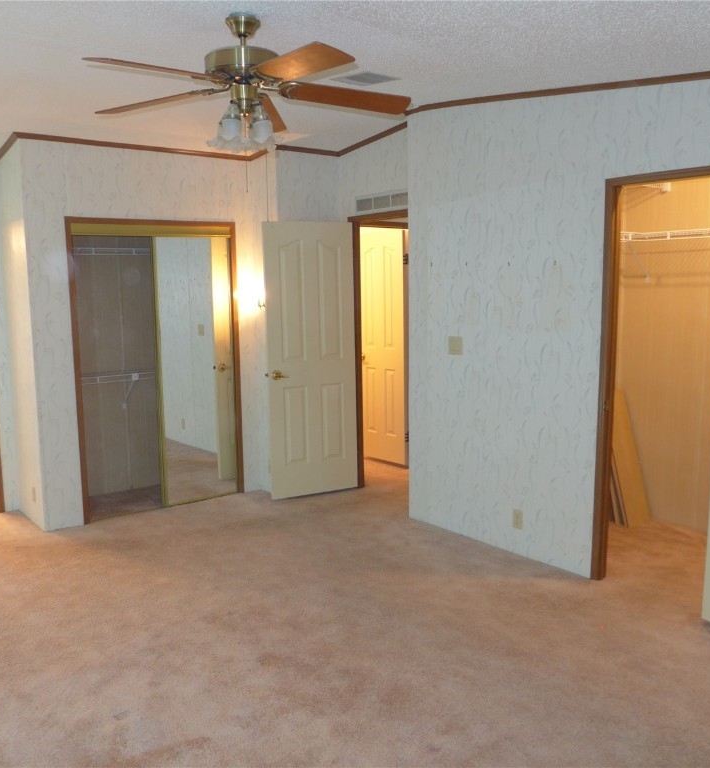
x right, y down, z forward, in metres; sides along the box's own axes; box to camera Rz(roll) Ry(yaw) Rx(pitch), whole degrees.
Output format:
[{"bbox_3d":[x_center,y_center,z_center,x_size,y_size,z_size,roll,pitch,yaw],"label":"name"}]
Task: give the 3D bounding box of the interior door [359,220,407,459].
[{"bbox_3d":[0.227,-0.313,6.172,0.040,1.990,0.567,-9,11,-44],"label":"interior door"}]

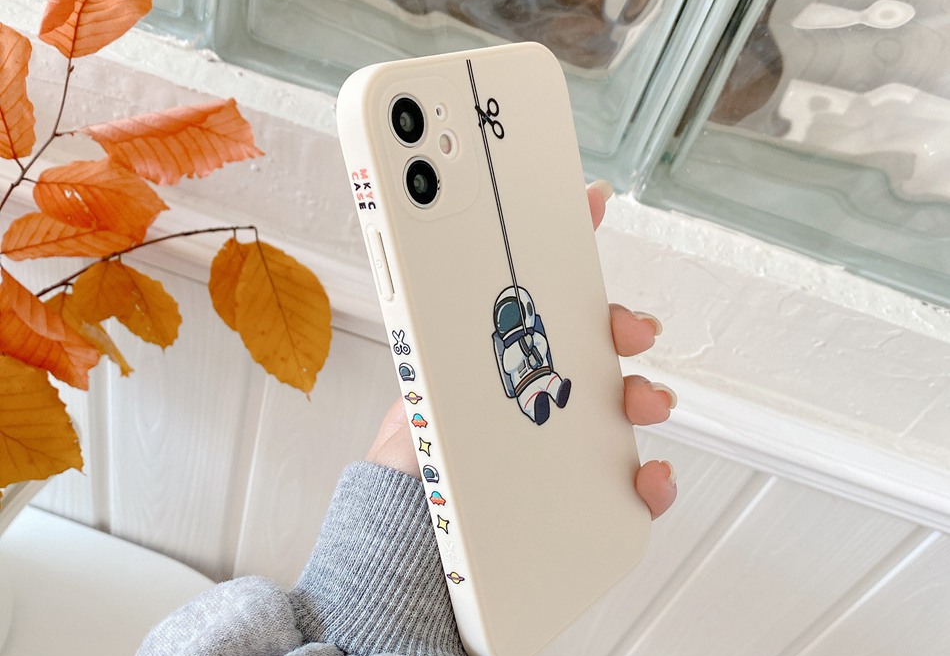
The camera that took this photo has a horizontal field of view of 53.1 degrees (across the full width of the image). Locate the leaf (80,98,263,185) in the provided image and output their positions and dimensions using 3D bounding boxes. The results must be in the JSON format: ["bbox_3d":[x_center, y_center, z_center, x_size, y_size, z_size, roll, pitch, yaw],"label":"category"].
[{"bbox_3d":[-0.103,-0.063,0.322,0.060,0.027,0.015,-2,19,-11],"label":"leaf"}]

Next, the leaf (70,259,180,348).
[{"bbox_3d":[-0.132,-0.009,0.360,0.036,0.036,0.016,-17,20,-3],"label":"leaf"}]

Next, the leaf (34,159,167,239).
[{"bbox_3d":[-0.130,-0.045,0.330,0.045,0.026,0.012,9,14,-17],"label":"leaf"}]

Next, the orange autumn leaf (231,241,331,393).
[{"bbox_3d":[-0.072,-0.004,0.352,0.035,0.057,0.012,-10,17,0],"label":"orange autumn leaf"}]

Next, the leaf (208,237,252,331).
[{"bbox_3d":[-0.086,-0.014,0.358,0.028,0.043,0.011,-7,19,-2],"label":"leaf"}]

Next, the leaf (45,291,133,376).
[{"bbox_3d":[-0.149,0.002,0.368,0.022,0.041,0.014,-27,20,-1],"label":"leaf"}]

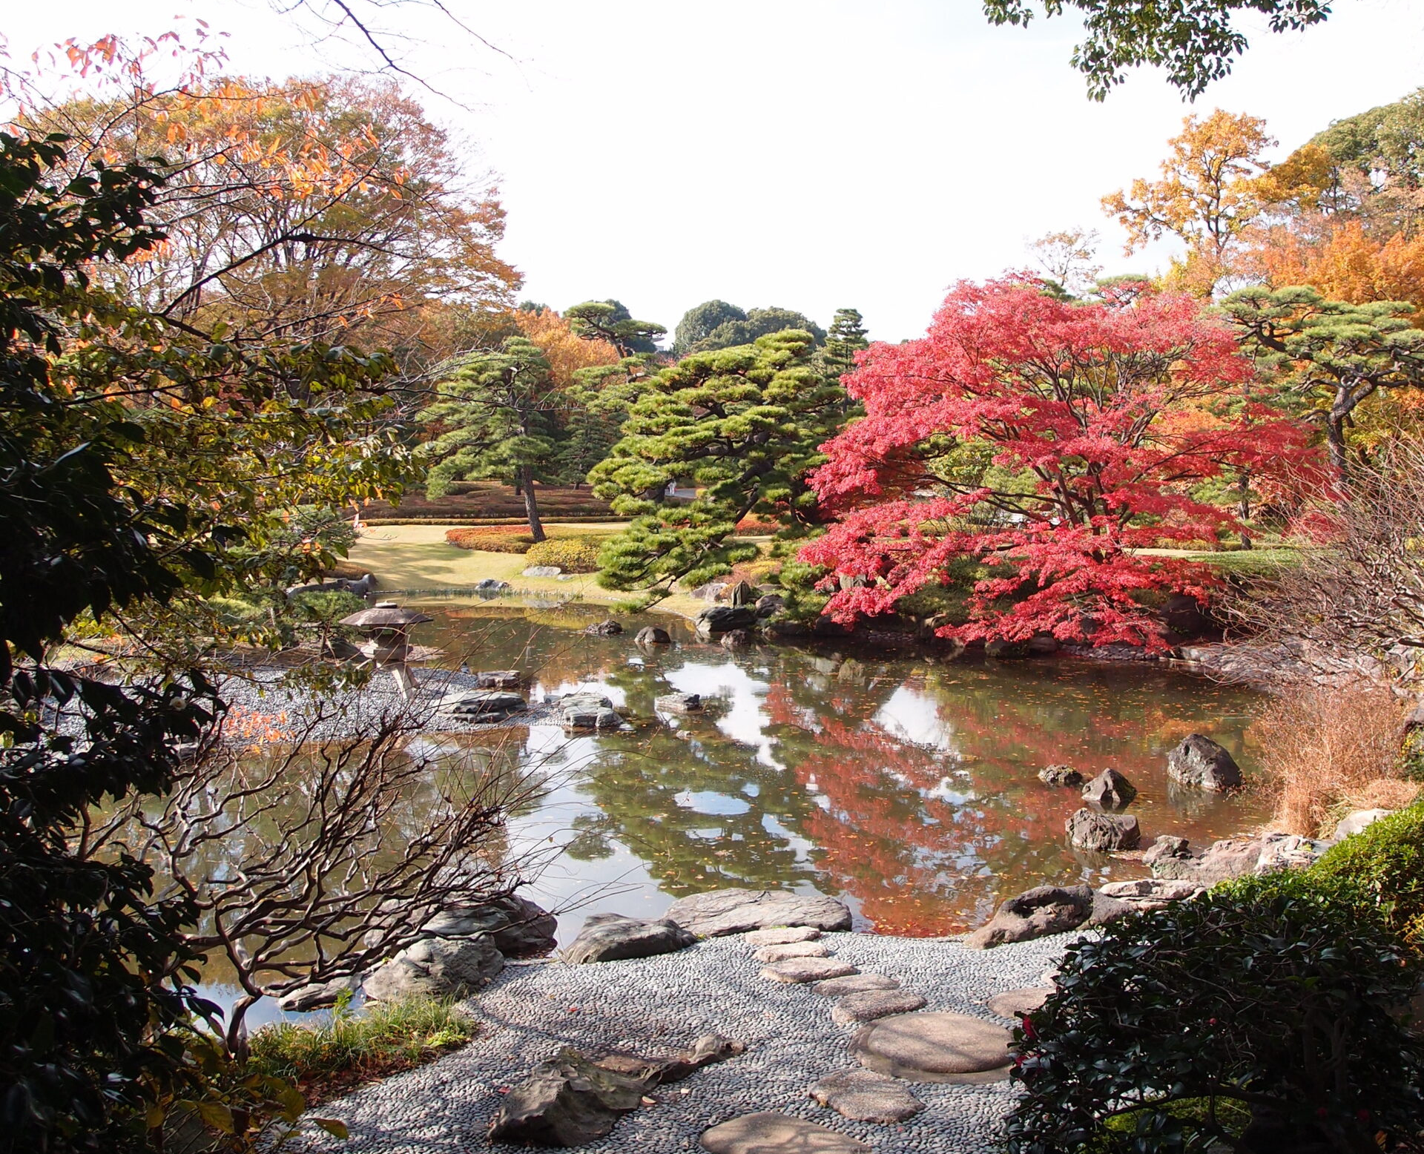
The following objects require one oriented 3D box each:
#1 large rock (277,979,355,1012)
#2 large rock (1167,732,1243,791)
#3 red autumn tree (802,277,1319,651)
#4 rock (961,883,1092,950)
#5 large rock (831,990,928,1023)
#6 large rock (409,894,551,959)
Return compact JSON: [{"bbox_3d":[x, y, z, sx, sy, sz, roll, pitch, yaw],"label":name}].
[{"bbox_3d":[-2.539,2.659,9.850,0.476,0.118,0.238,-3,5,-34],"label":"large rock"},{"bbox_3d":[5.337,1.966,16.611,0.794,0.557,0.675,1,4,18],"label":"large rock"},{"bbox_3d":[7.898,-2.828,34.697,11.200,8.000,9.000,0,3,0],"label":"red autumn tree"},{"bbox_3d":[2.336,2.453,11.370,0.950,0.340,0.480,-2,4,-26],"label":"rock"},{"bbox_3d":[0.978,2.486,8.951,0.570,0.070,0.342,-2,4,-24],"label":"large rock"},{"bbox_3d":[-1.667,2.495,11.153,1.020,0.380,0.600,0,3,0],"label":"large rock"}]

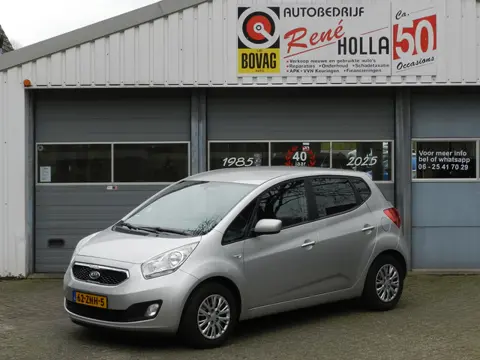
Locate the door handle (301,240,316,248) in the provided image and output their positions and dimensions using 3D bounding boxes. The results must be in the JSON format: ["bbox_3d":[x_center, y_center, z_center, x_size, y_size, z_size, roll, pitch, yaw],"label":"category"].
[{"bbox_3d":[0.674,0.631,10.396,0.205,0.050,0.050,-4,6,-45],"label":"door handle"}]

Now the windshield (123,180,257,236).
[{"bbox_3d":[-0.522,0.268,10.383,1.250,0.140,0.920,4,37,45],"label":"windshield"}]

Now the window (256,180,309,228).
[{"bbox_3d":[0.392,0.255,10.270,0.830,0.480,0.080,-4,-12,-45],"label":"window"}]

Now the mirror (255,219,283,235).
[{"bbox_3d":[0.268,0.436,9.876,0.160,0.145,0.220,-4,6,-45],"label":"mirror"}]

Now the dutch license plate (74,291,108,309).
[{"bbox_3d":[-1.355,1.085,9.610,0.020,0.110,0.520,-4,6,-45],"label":"dutch license plate"}]

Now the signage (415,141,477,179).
[{"bbox_3d":[2.827,-0.282,14.496,0.855,0.525,0.030,0,3,-2],"label":"signage"}]

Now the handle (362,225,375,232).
[{"bbox_3d":[1.343,0.514,11.058,0.205,0.050,0.050,-4,6,-45],"label":"handle"}]

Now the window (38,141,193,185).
[{"bbox_3d":[-1.722,-0.225,14.341,2.100,0.585,0.060,0,3,-2],"label":"window"}]

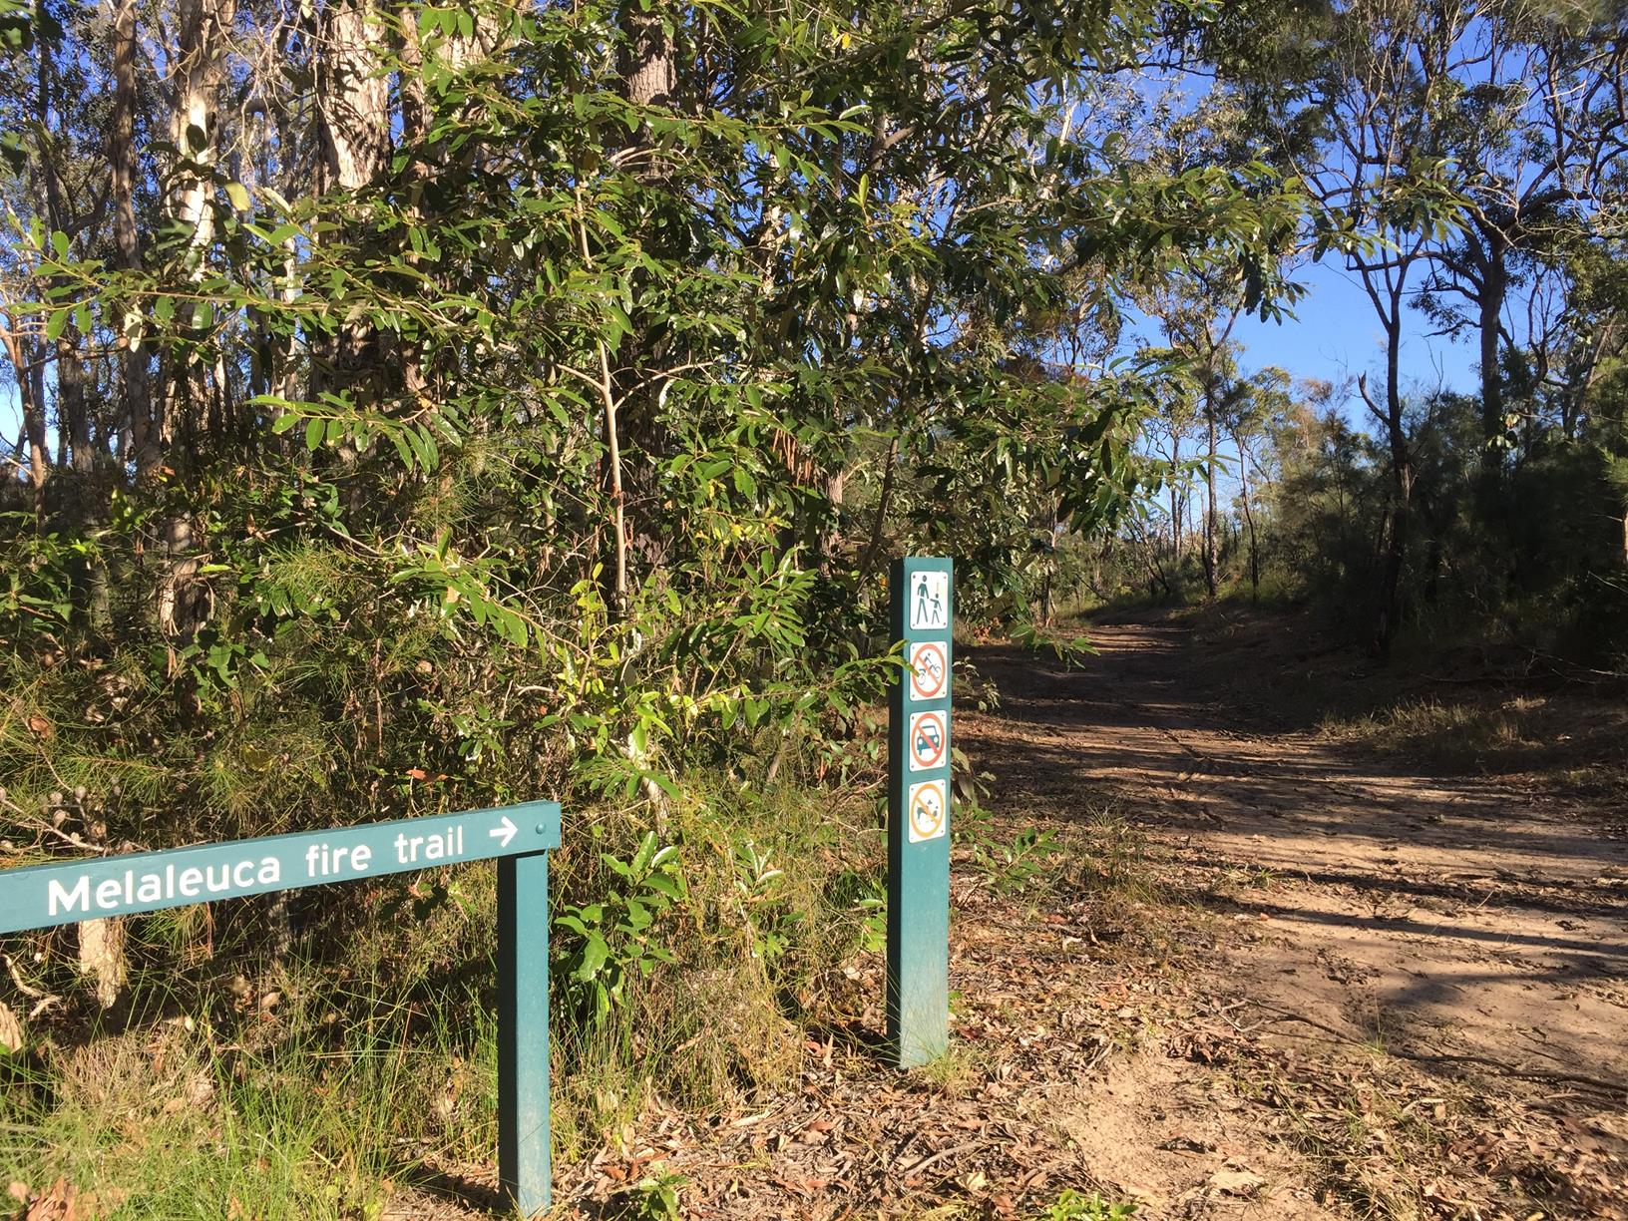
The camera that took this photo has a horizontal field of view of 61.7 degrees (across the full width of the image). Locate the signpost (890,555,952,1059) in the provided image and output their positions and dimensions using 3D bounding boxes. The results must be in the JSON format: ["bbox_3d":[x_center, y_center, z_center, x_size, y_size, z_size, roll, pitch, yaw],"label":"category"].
[{"bbox_3d":[0.282,0.528,3.641,0.047,1.335,0.199,2,2,45],"label":"signpost"}]

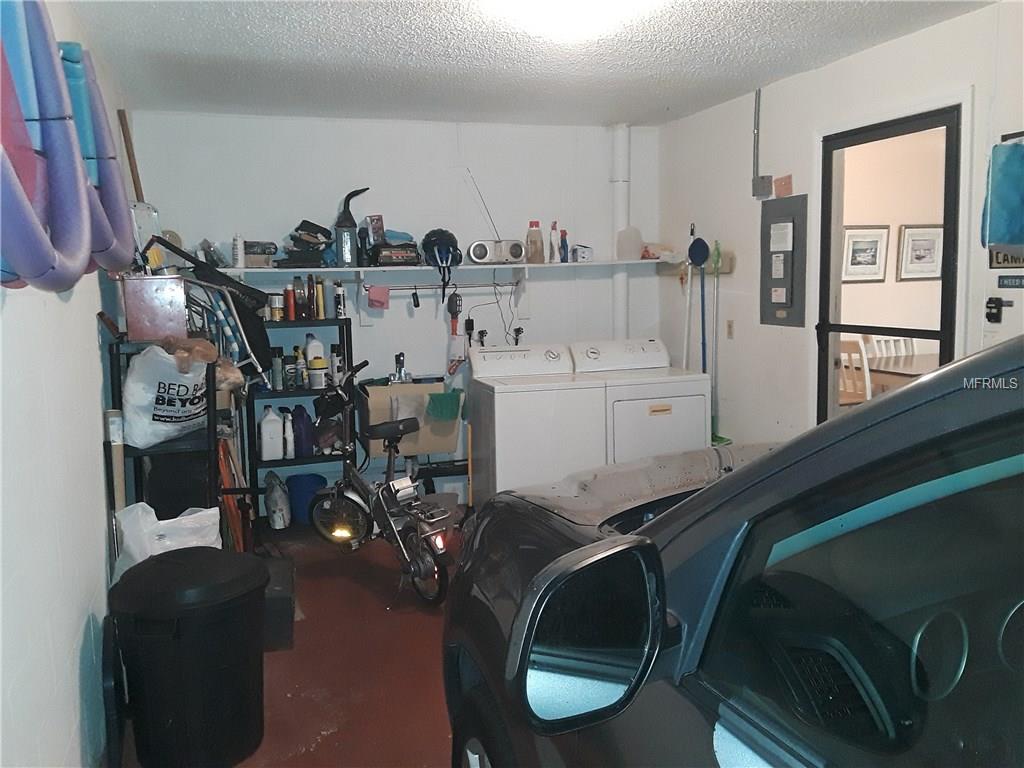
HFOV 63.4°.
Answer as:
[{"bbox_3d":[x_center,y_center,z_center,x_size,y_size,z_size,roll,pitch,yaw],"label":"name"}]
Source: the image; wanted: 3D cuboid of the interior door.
[{"bbox_3d":[1.724,-0.160,3.881,0.040,2.057,0.850,-4,8,-18],"label":"interior door"}]

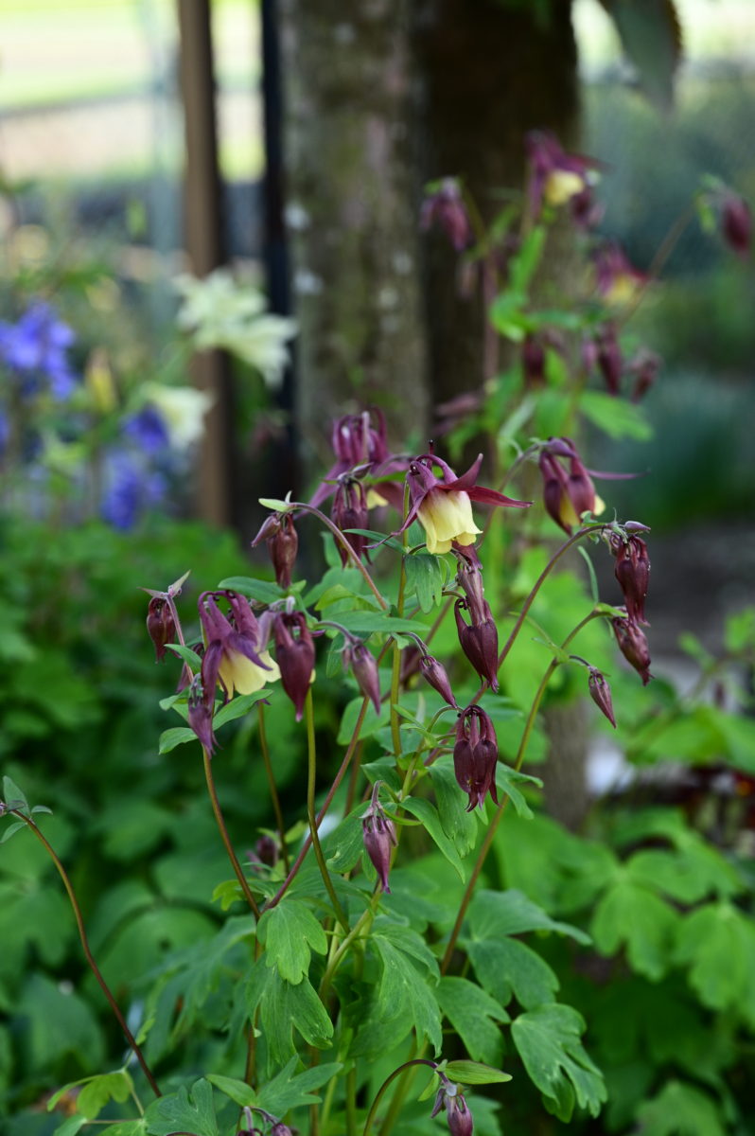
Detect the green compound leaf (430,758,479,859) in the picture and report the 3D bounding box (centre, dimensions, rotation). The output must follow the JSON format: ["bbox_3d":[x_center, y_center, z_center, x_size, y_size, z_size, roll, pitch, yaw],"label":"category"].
[{"bbox_3d":[0.028,0.087,0.765,0.017,0.036,0.014,-5,-5,-8],"label":"green compound leaf"}]

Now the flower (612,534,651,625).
[{"bbox_3d":[0.108,0.005,0.900,0.016,0.040,0.016,-5,7,0],"label":"flower"}]

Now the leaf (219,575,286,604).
[{"bbox_3d":[-0.045,0.008,0.760,0.024,0.011,0.018,-1,15,0],"label":"leaf"}]

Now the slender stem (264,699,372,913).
[{"bbox_3d":[-0.022,0.085,0.765,0.006,0.086,0.009,25,3,5],"label":"slender stem"}]

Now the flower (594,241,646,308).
[{"bbox_3d":[0.117,-0.141,1.020,0.028,0.031,0.027,-8,17,-24],"label":"flower"}]

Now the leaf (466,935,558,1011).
[{"bbox_3d":[0.061,0.182,0.950,0.041,0.031,0.021,-3,8,-11],"label":"leaf"}]

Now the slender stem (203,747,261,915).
[{"bbox_3d":[-0.053,0.095,0.760,0.008,0.063,0.007,-18,12,0],"label":"slender stem"}]

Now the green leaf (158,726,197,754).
[{"bbox_3d":[-0.085,0.073,0.900,0.017,0.011,0.012,3,15,17],"label":"green leaf"}]

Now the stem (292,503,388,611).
[{"bbox_3d":[-0.016,-0.005,0.890,0.011,0.061,0.009,-42,6,0],"label":"stem"}]

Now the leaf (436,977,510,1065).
[{"bbox_3d":[0.041,0.197,0.920,0.032,0.035,0.019,-3,8,-11],"label":"leaf"}]

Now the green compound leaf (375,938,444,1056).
[{"bbox_3d":[0.011,0.151,0.745,0.025,0.041,0.016,-1,15,0],"label":"green compound leaf"}]

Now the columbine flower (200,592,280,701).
[{"bbox_3d":[-0.049,0.028,0.750,0.029,0.038,0.031,-10,18,-30],"label":"columbine flower"}]

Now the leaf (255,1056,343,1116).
[{"bbox_3d":[-0.028,0.185,0.755,0.031,0.021,0.018,-1,14,0],"label":"leaf"}]

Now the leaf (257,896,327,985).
[{"bbox_3d":[-0.030,0.131,0.740,0.025,0.031,0.013,-1,15,0],"label":"leaf"}]

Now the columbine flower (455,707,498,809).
[{"bbox_3d":[0.041,0.080,0.880,0.018,0.043,0.018,0,9,0],"label":"columbine flower"}]

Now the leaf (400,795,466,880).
[{"bbox_3d":[0.020,0.096,0.750,0.023,0.030,0.015,-1,15,0],"label":"leaf"}]

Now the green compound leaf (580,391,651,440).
[{"bbox_3d":[0.138,-0.088,1.220,0.042,0.025,0.025,-2,14,-6],"label":"green compound leaf"}]

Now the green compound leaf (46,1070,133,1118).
[{"bbox_3d":[-0.103,0.190,0.760,0.030,0.017,0.021,-1,15,0],"label":"green compound leaf"}]

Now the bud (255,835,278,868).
[{"bbox_3d":[-0.045,0.114,0.850,0.010,0.014,0.010,-1,14,0],"label":"bud"}]

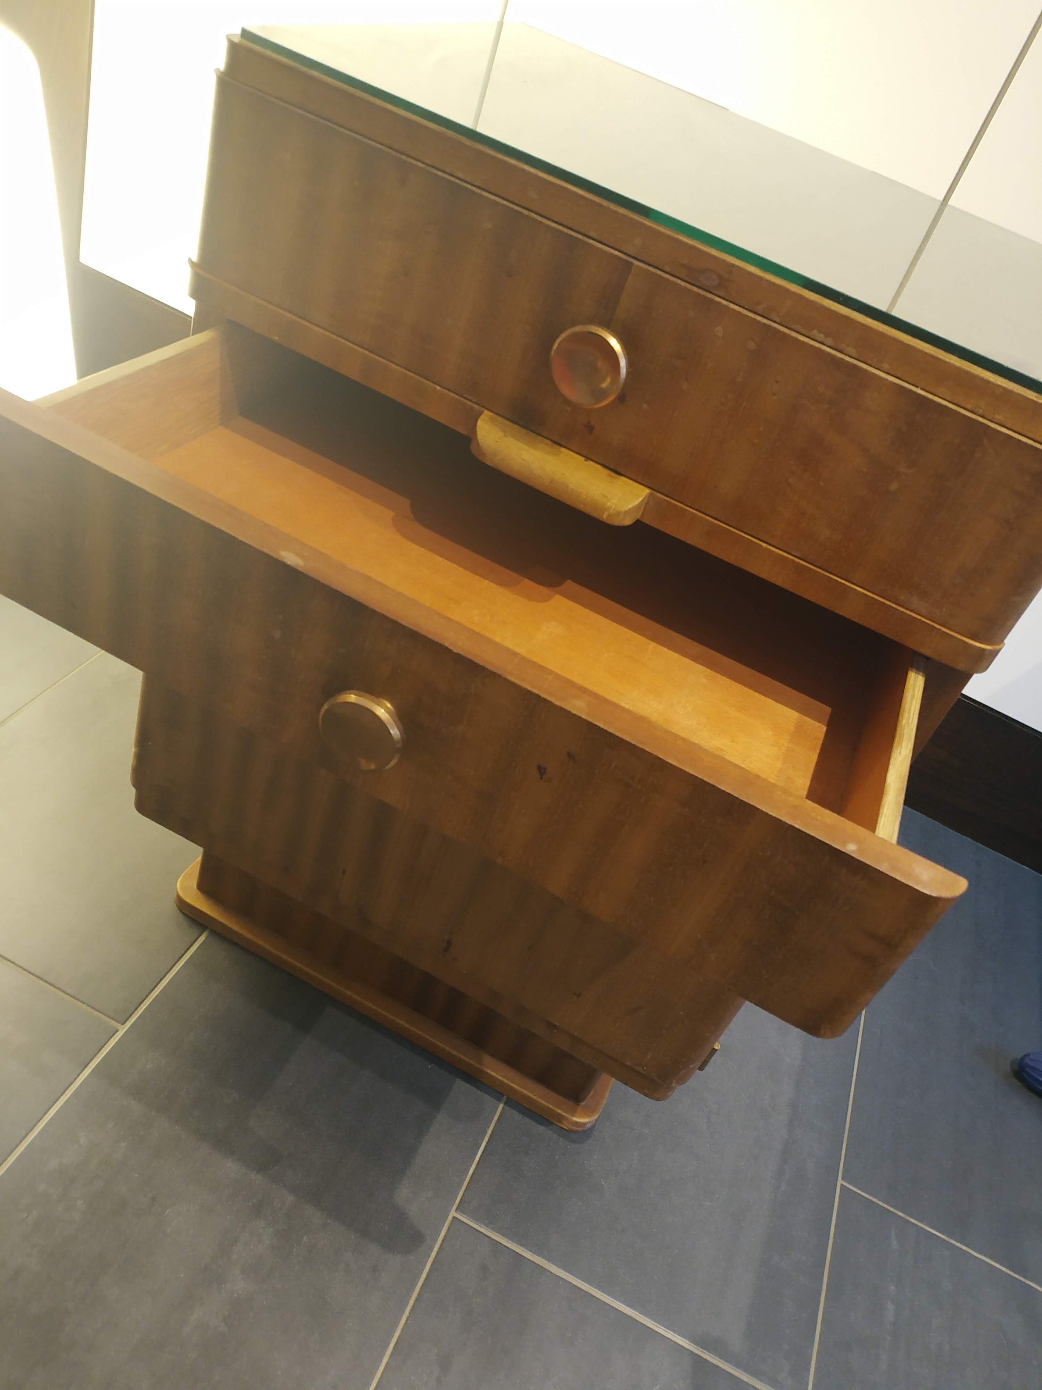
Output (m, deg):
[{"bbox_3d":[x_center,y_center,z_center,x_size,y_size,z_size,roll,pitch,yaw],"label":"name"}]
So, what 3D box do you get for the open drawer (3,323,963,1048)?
[{"bbox_3d":[-0.016,-0.056,0.771,0.578,0.112,0.310,27,36,8],"label":"open drawer"}]

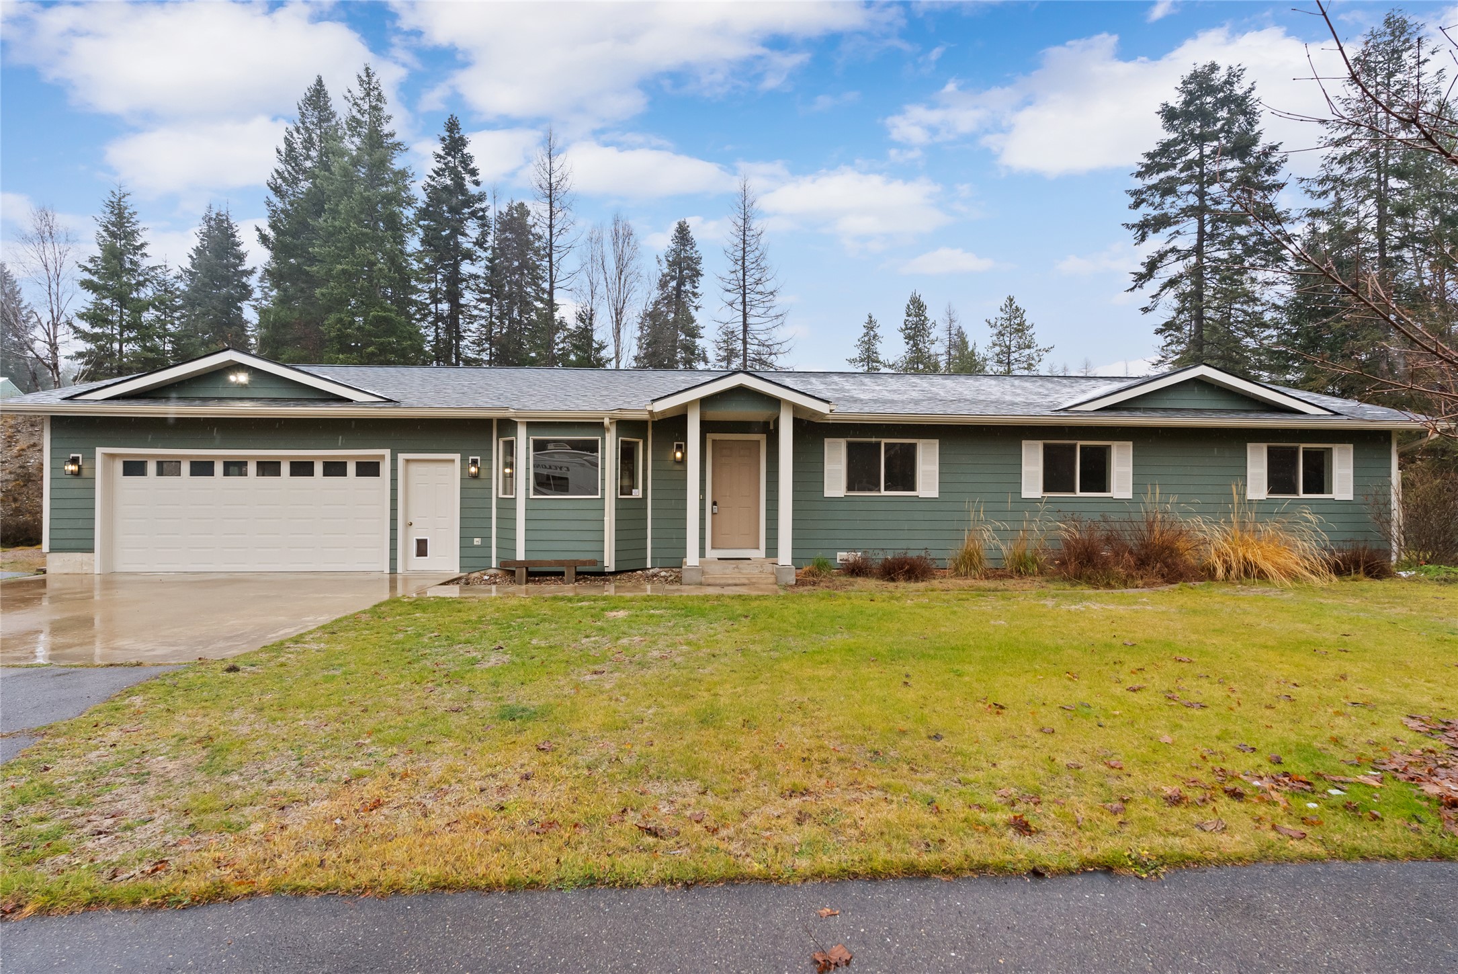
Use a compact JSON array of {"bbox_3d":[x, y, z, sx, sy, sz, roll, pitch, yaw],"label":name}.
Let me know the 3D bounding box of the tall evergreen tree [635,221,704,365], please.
[{"bbox_3d":[-3.674,-8.254,43.980,4.800,19.820,4.800,0,0,0],"label":"tall evergreen tree"}]

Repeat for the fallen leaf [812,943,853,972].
[{"bbox_3d":[0.343,1.557,2.150,0.140,0.040,0.100,0,0,0],"label":"fallen leaf"}]

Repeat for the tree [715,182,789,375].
[{"bbox_3d":[1.031,-8.951,40.979,4.600,21.280,4.600,0,0,0],"label":"tree"}]

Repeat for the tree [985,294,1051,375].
[{"bbox_3d":[20.182,-5.902,45.984,4.700,15.510,4.700,0,0,0],"label":"tree"}]

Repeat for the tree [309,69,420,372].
[{"bbox_3d":[-20.180,-10.946,35.975,6.400,24.910,6.400,0,0,0],"label":"tree"}]

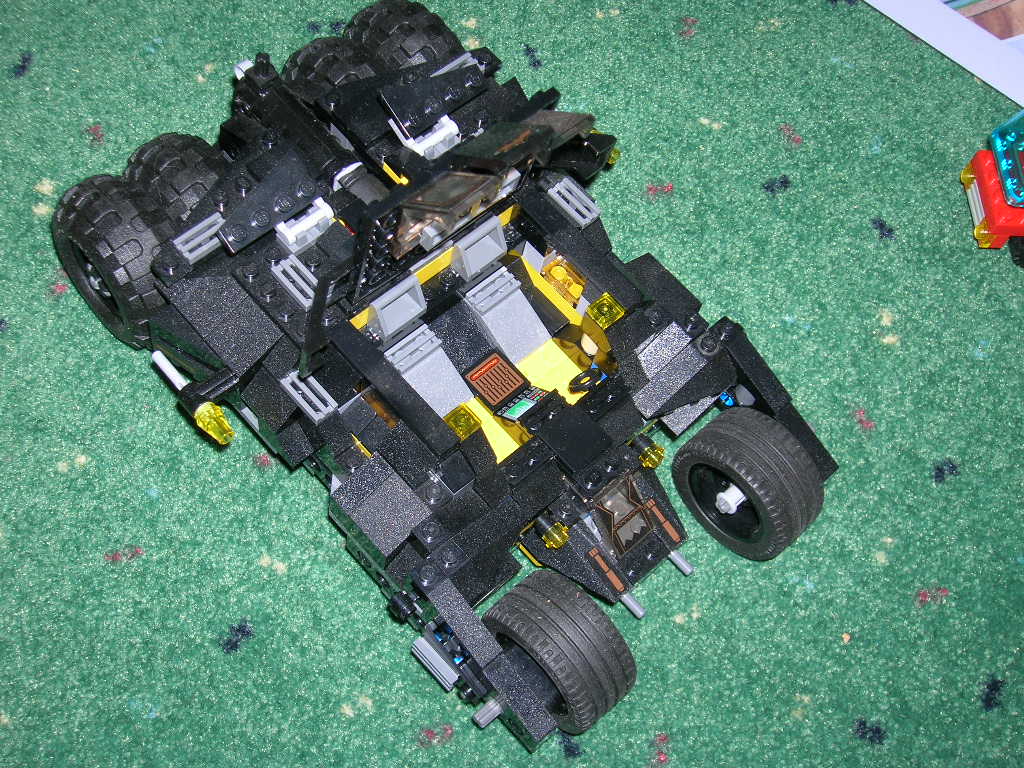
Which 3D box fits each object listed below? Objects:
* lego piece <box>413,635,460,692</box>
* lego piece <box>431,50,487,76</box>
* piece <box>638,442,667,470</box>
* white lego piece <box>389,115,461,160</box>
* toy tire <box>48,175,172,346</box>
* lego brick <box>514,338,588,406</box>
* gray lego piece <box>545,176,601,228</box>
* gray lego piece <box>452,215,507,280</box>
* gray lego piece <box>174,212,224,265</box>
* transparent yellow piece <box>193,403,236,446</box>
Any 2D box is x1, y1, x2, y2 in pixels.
[{"bbox_3d":[-0.021,0.080,0.386,0.003,0.008,0.016,-38,72,-22],"label":"lego piece"},{"bbox_3d":[-0.016,-0.096,0.425,0.016,0.003,0.008,-38,75,-21],"label":"lego piece"},{"bbox_3d":[0.042,0.022,0.411,0.007,0.007,0.005,-38,72,-22],"label":"piece"},{"bbox_3d":[-0.025,-0.074,0.408,0.016,0.011,0.013,-38,72,-22],"label":"white lego piece"},{"bbox_3d":[-0.118,-0.036,0.421,0.026,0.058,0.058,-38,75,-21],"label":"toy tire"},{"bbox_3d":[0.014,-0.001,0.427,0.016,0.006,0.024,-38,75,-21],"label":"lego brick"},{"bbox_3d":[0.019,-0.056,0.424,0.008,0.003,0.016,-38,72,-22],"label":"gray lego piece"},{"bbox_3d":[-0.009,-0.041,0.406,0.016,0.011,0.009,-38,72,-22],"label":"gray lego piece"},{"bbox_3d":[-0.087,-0.041,0.387,0.016,0.003,0.008,-38,72,-22],"label":"gray lego piece"},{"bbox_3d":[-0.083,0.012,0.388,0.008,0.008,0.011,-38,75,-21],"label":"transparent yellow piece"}]

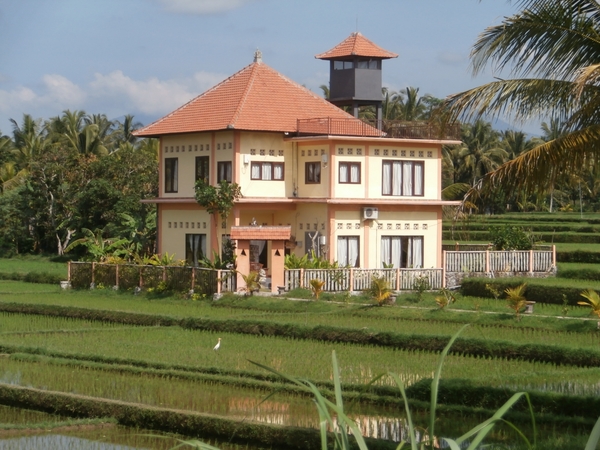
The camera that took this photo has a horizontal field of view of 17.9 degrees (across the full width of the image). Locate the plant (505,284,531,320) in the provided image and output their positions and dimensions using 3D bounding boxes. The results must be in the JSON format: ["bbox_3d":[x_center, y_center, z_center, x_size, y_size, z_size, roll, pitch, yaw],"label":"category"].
[{"bbox_3d":[7.792,2.776,68.300,0.950,1.290,0.950,1,0,0],"label":"plant"}]

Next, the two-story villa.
[{"bbox_3d":[-0.162,-3.565,96.910,12.400,13.200,11.700,0,0,-36],"label":"two-story villa"}]

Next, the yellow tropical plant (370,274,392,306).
[{"bbox_3d":[3.293,2.680,78.000,0.980,1.309,0.980,1,0,0],"label":"yellow tropical plant"}]

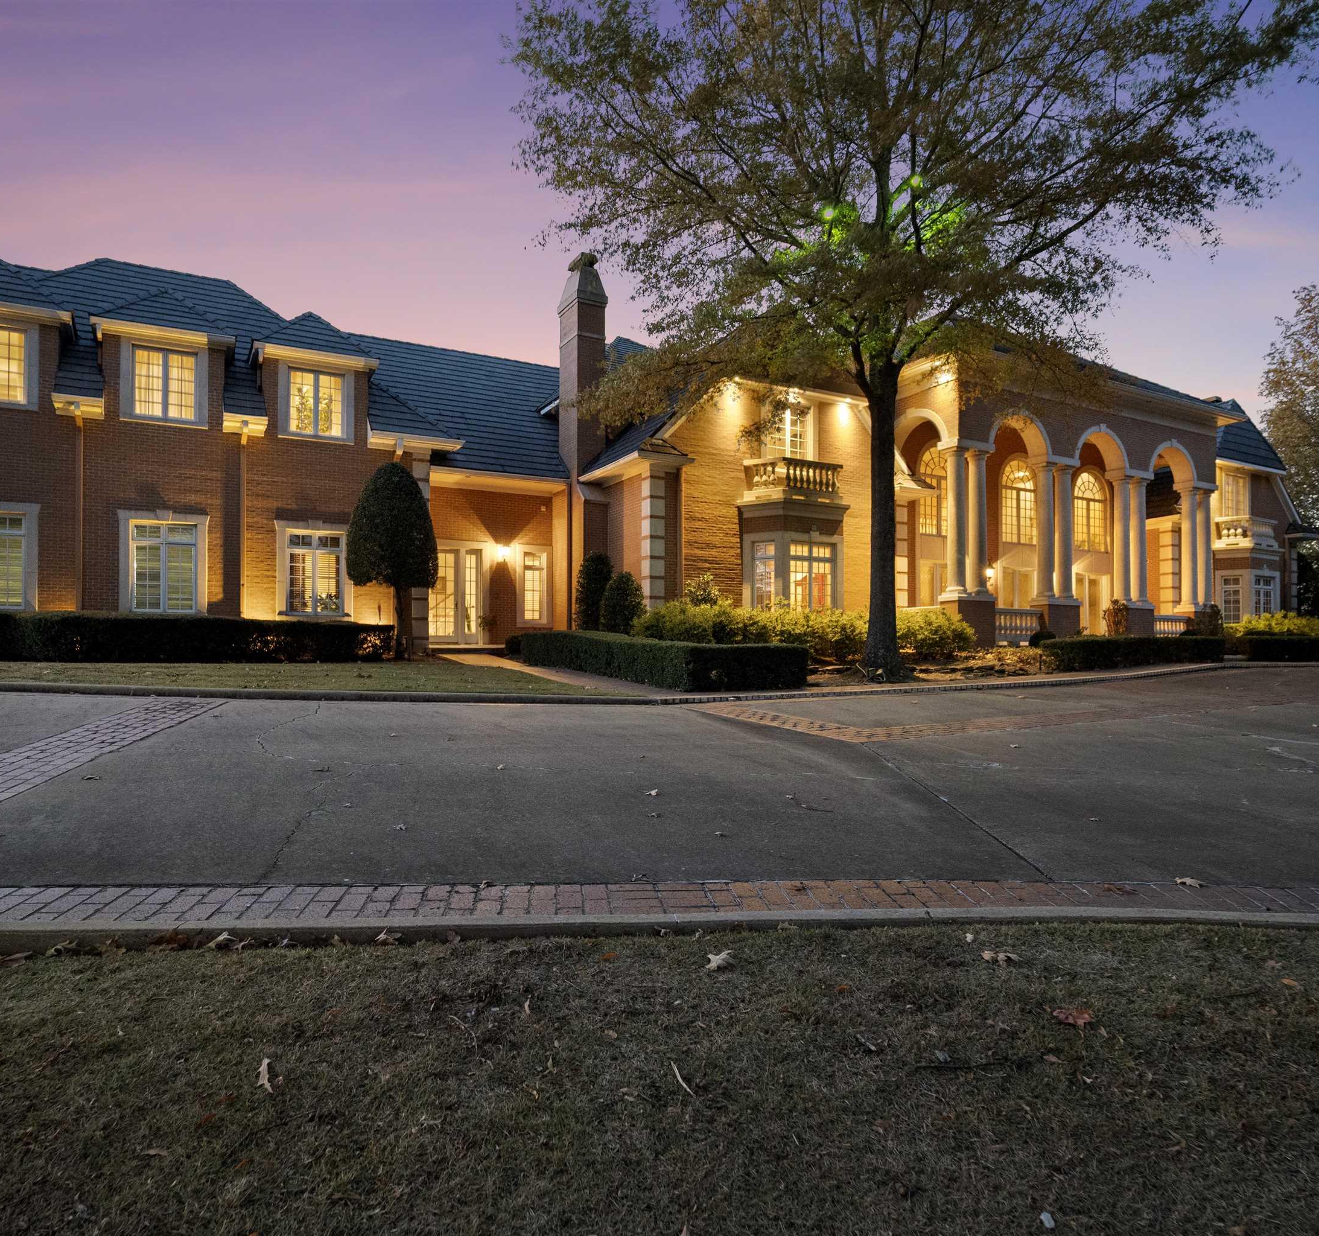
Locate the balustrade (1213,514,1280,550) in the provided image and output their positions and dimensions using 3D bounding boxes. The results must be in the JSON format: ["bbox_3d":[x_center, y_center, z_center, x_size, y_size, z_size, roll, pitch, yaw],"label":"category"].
[{"bbox_3d":[20.500,-2.920,28.700,2.650,1.070,1.050,1,-1,-25],"label":"balustrade"}]

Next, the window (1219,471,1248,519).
[{"bbox_3d":[20.430,-4.250,29.300,1.500,1.950,0.200,1,-1,-25],"label":"window"}]

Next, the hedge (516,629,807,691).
[{"bbox_3d":[-0.500,0.750,15.700,2.200,0.650,7.900,1,-1,-25],"label":"hedge"}]

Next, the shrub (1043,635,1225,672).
[{"bbox_3d":[10.700,0.740,18.500,6.900,0.630,1.000,1,-1,-33],"label":"shrub"}]

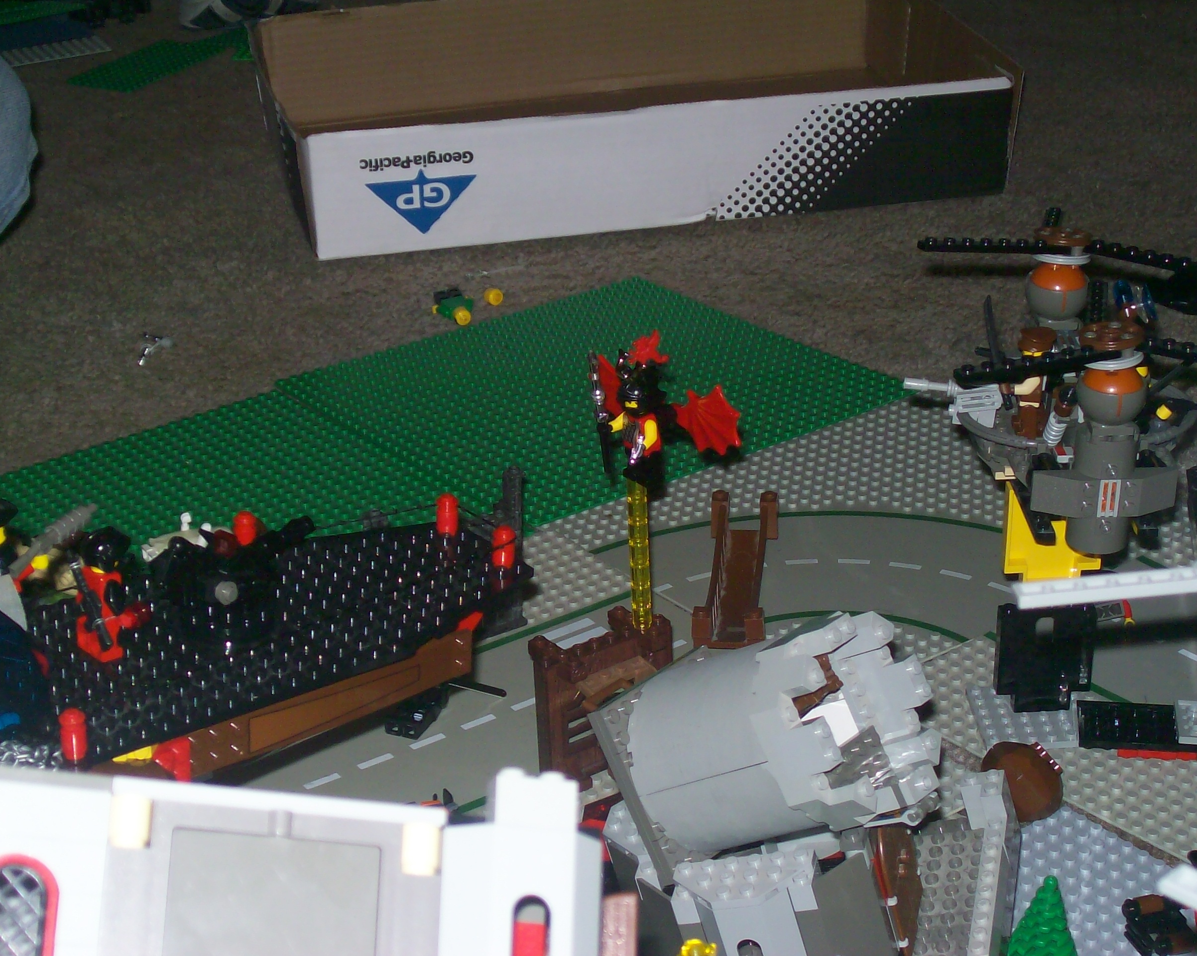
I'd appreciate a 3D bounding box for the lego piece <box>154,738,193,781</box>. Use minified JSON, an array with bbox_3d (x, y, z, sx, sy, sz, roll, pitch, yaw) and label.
[{"bbox_3d":[-0.131,0.087,0.794,0.013,0.015,0.007,-17,31,-38],"label":"lego piece"}]

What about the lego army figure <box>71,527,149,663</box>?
[{"bbox_3d":[-0.160,0.036,0.834,0.019,0.043,0.019,-17,31,-38],"label":"lego army figure"}]

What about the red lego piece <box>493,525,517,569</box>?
[{"bbox_3d":[-0.033,0.023,0.914,0.008,0.015,0.008,3,24,-1],"label":"red lego piece"}]

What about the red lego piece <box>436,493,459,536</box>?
[{"bbox_3d":[-0.055,0.013,0.936,0.008,0.015,0.008,3,24,-1],"label":"red lego piece"}]

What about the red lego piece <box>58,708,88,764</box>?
[{"bbox_3d":[-0.158,0.077,0.776,0.008,0.015,0.008,3,24,-1],"label":"red lego piece"}]

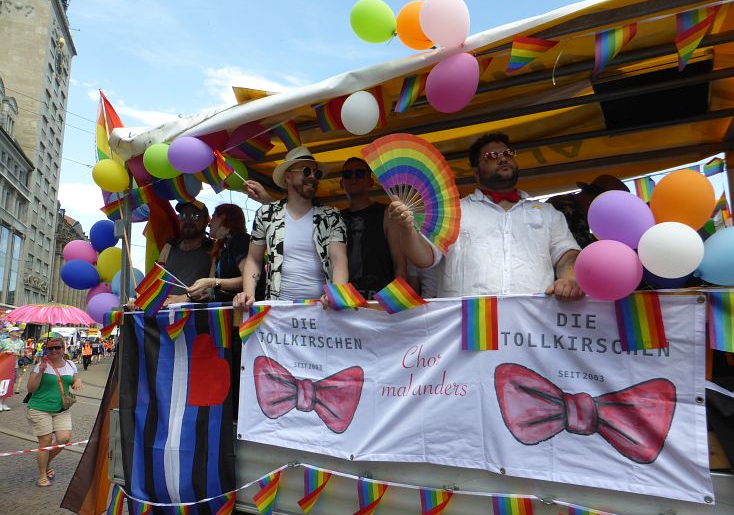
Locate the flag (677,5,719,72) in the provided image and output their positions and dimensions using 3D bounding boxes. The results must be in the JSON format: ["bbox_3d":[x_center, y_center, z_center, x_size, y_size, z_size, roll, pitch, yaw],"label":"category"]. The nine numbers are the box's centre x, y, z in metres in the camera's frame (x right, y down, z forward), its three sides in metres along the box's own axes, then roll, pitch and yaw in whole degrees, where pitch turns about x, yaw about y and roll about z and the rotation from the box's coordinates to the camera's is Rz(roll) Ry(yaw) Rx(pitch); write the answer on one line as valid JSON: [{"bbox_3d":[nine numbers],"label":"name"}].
[{"bbox_3d":[1.194,-0.791,1.840,0.125,0.210,0.060,-5,-10,30],"label":"flag"}]

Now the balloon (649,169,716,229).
[{"bbox_3d":[1.117,-0.203,1.800,0.225,0.240,0.225,-5,-10,30],"label":"balloon"}]

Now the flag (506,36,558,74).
[{"bbox_3d":[0.689,-0.845,2.120,0.195,0.140,0.060,-5,-10,30],"label":"flag"}]

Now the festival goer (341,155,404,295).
[{"bbox_3d":[-0.004,0.324,2.761,0.540,1.830,0.340,-2,-9,16],"label":"festival goer"}]

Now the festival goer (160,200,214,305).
[{"bbox_3d":[-1.105,0.460,3.140,0.490,1.690,0.400,0,-9,0],"label":"festival goer"}]

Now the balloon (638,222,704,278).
[{"bbox_3d":[1.025,-0.024,1.714,0.195,0.195,0.195,-5,-10,28],"label":"balloon"}]

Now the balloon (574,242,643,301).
[{"bbox_3d":[0.853,0.046,1.799,0.210,0.210,0.210,-5,-10,28],"label":"balloon"}]

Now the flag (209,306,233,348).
[{"bbox_3d":[-0.782,0.377,2.719,0.155,0.210,0.030,-5,-10,30],"label":"flag"}]

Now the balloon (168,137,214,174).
[{"bbox_3d":[-1.027,-0.594,2.980,0.270,0.220,0.220,6,-5,6],"label":"balloon"}]

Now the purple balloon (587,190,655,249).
[{"bbox_3d":[0.958,-0.141,1.920,0.250,0.220,0.230,-5,-10,30],"label":"purple balloon"}]

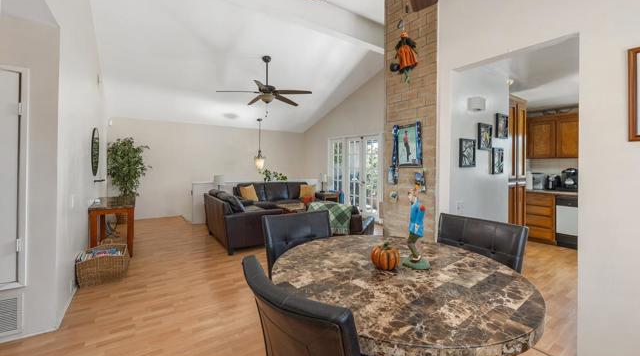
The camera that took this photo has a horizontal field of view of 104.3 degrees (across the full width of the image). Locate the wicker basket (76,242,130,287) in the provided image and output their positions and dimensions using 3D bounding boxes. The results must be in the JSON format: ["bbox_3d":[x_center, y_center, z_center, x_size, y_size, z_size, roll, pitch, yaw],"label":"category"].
[{"bbox_3d":[-2.506,0.980,2.922,0.420,0.330,0.460,-1,2,-37],"label":"wicker basket"}]

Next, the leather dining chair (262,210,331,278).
[{"bbox_3d":[-0.045,0.725,1.523,0.490,0.955,0.580,-1,2,-27],"label":"leather dining chair"}]

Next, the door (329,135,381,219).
[{"bbox_3d":[0.849,-0.066,6.600,0.120,2.080,1.830,-1,2,-39],"label":"door"}]

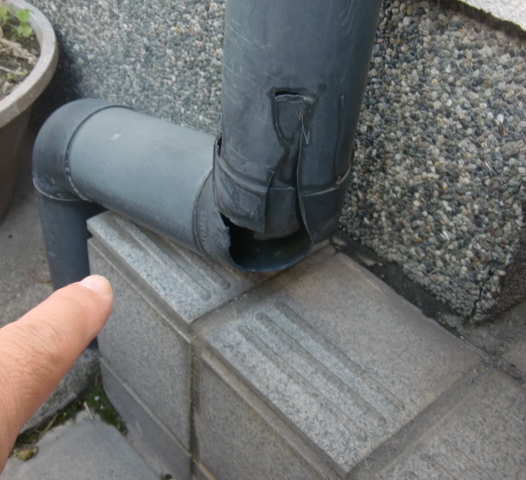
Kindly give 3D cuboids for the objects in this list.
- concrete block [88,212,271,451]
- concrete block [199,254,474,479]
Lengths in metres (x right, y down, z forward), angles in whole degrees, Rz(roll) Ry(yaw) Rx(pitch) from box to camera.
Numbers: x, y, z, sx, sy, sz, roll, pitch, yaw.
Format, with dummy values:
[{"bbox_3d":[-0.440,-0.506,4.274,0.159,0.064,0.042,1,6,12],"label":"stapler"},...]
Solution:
[{"bbox_3d":[-0.054,0.063,0.672,0.150,0.177,0.150,-27,50,-33],"label":"concrete block"},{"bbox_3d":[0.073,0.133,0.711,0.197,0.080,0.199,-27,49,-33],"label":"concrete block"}]

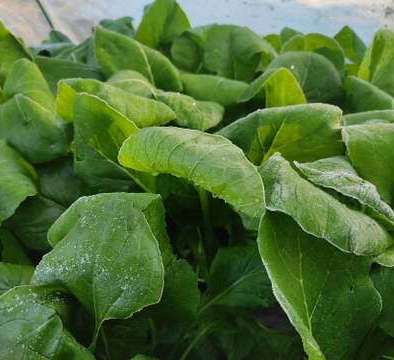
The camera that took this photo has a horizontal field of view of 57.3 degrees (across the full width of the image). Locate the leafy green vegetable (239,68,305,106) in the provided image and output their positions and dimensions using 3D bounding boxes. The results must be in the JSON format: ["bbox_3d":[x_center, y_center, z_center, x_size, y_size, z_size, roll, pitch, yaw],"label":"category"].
[{"bbox_3d":[0.139,-0.175,0.680,0.114,0.063,0.051,0,31,0],"label":"leafy green vegetable"}]

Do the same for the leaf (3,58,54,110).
[{"bbox_3d":[-0.300,-0.174,0.650,0.068,0.072,0.070,-11,30,-19],"label":"leaf"}]

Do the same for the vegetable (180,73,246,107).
[{"bbox_3d":[0.033,-0.177,0.720,0.138,0.067,0.053,0,31,0],"label":"vegetable"}]

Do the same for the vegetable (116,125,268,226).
[{"bbox_3d":[-0.006,-0.006,0.430,0.159,0.098,0.088,0,31,0],"label":"vegetable"}]

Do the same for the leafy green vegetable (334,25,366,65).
[{"bbox_3d":[0.393,-0.340,0.930,0.069,0.098,0.050,10,30,18],"label":"leafy green vegetable"}]

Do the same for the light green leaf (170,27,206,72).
[{"bbox_3d":[-0.022,-0.326,0.900,0.085,0.101,0.060,0,28,0],"label":"light green leaf"}]

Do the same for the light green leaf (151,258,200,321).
[{"bbox_3d":[-0.029,0.140,0.460,0.080,0.085,0.050,0,31,0],"label":"light green leaf"}]

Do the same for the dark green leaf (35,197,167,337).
[{"bbox_3d":[-0.099,0.089,0.390,0.114,0.115,0.080,-6,29,-11],"label":"dark green leaf"}]

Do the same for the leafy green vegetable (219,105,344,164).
[{"bbox_3d":[0.114,-0.069,0.530,0.161,0.070,0.080,0,28,0],"label":"leafy green vegetable"}]

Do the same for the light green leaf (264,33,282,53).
[{"bbox_3d":[0.204,-0.370,0.980,0.045,0.052,0.050,0,28,0],"label":"light green leaf"}]

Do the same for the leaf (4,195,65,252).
[{"bbox_3d":[-0.215,0.056,0.500,0.086,0.030,0.080,-10,30,-18],"label":"leaf"}]

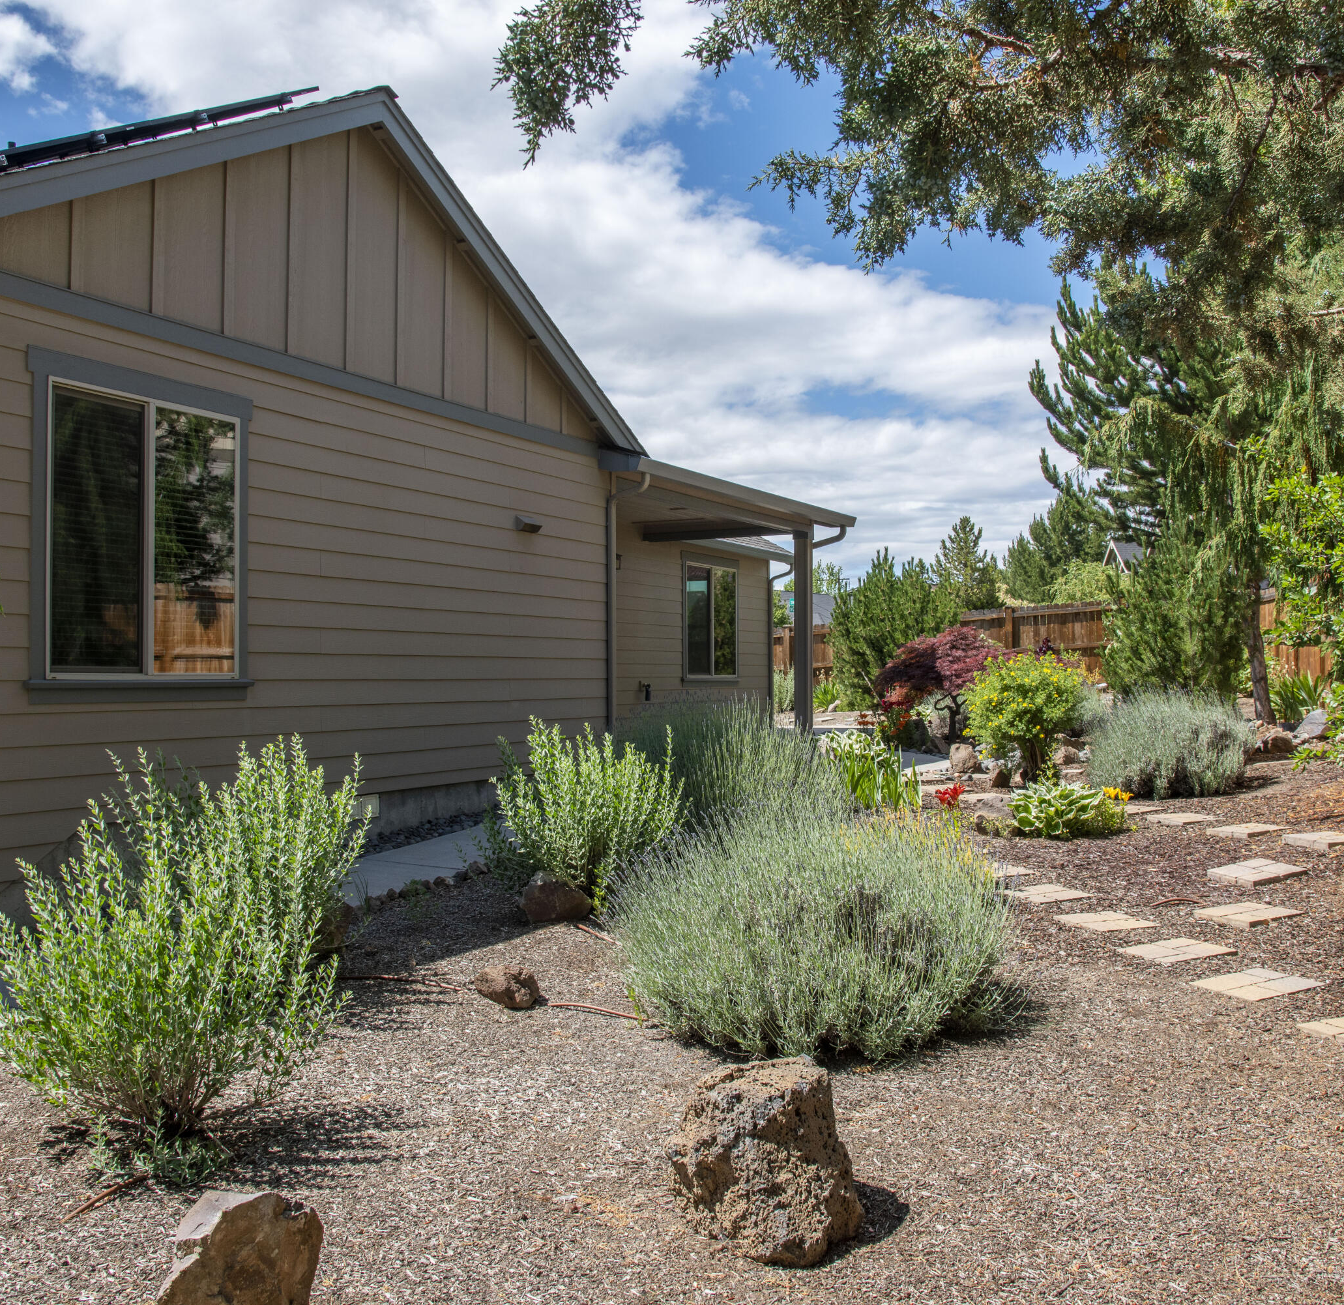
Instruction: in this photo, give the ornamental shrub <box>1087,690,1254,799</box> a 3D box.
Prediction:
[{"bbox_3d":[4.151,0.732,10.850,1.380,0.839,1.300,0,-1,21],"label":"ornamental shrub"}]

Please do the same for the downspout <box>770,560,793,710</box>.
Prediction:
[{"bbox_3d":[1.919,-0.256,22.900,0.420,2.735,0.090,0,-1,29],"label":"downspout"}]

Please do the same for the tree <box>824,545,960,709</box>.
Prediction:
[{"bbox_3d":[3.894,-0.388,23.000,2.350,2.861,2.300,0,-1,10],"label":"tree"}]

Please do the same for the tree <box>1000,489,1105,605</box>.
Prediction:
[{"bbox_3d":[9.463,-1.632,32.500,2.600,4.923,2.600,0,-1,16],"label":"tree"}]

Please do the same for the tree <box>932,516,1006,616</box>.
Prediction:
[{"bbox_3d":[7.521,-1.266,33.000,2.200,4.389,2.200,0,-1,13],"label":"tree"}]

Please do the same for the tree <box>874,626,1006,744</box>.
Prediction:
[{"bbox_3d":[3.597,0.431,17.200,1.850,1.607,1.700,0,-1,12],"label":"tree"}]

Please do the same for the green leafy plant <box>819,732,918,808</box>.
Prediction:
[{"bbox_3d":[1.630,0.955,10.800,0.850,0.630,0.700,0,-1,0],"label":"green leafy plant"}]

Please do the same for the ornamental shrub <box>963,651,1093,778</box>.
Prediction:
[{"bbox_3d":[3.282,0.570,12.100,1.190,1.153,1.150,0,-1,15],"label":"ornamental shrub"}]

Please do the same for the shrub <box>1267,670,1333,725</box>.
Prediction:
[{"bbox_3d":[8.149,0.564,16.900,0.820,0.712,0.800,0,-1,26],"label":"shrub"}]

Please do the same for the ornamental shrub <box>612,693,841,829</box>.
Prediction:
[{"bbox_3d":[0.374,0.824,9.000,1.520,1.026,1.450,0,-1,2],"label":"ornamental shrub"}]

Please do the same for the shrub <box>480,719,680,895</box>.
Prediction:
[{"bbox_3d":[-0.522,0.900,7.750,1.180,1.028,1.100,0,-1,-4],"label":"shrub"}]

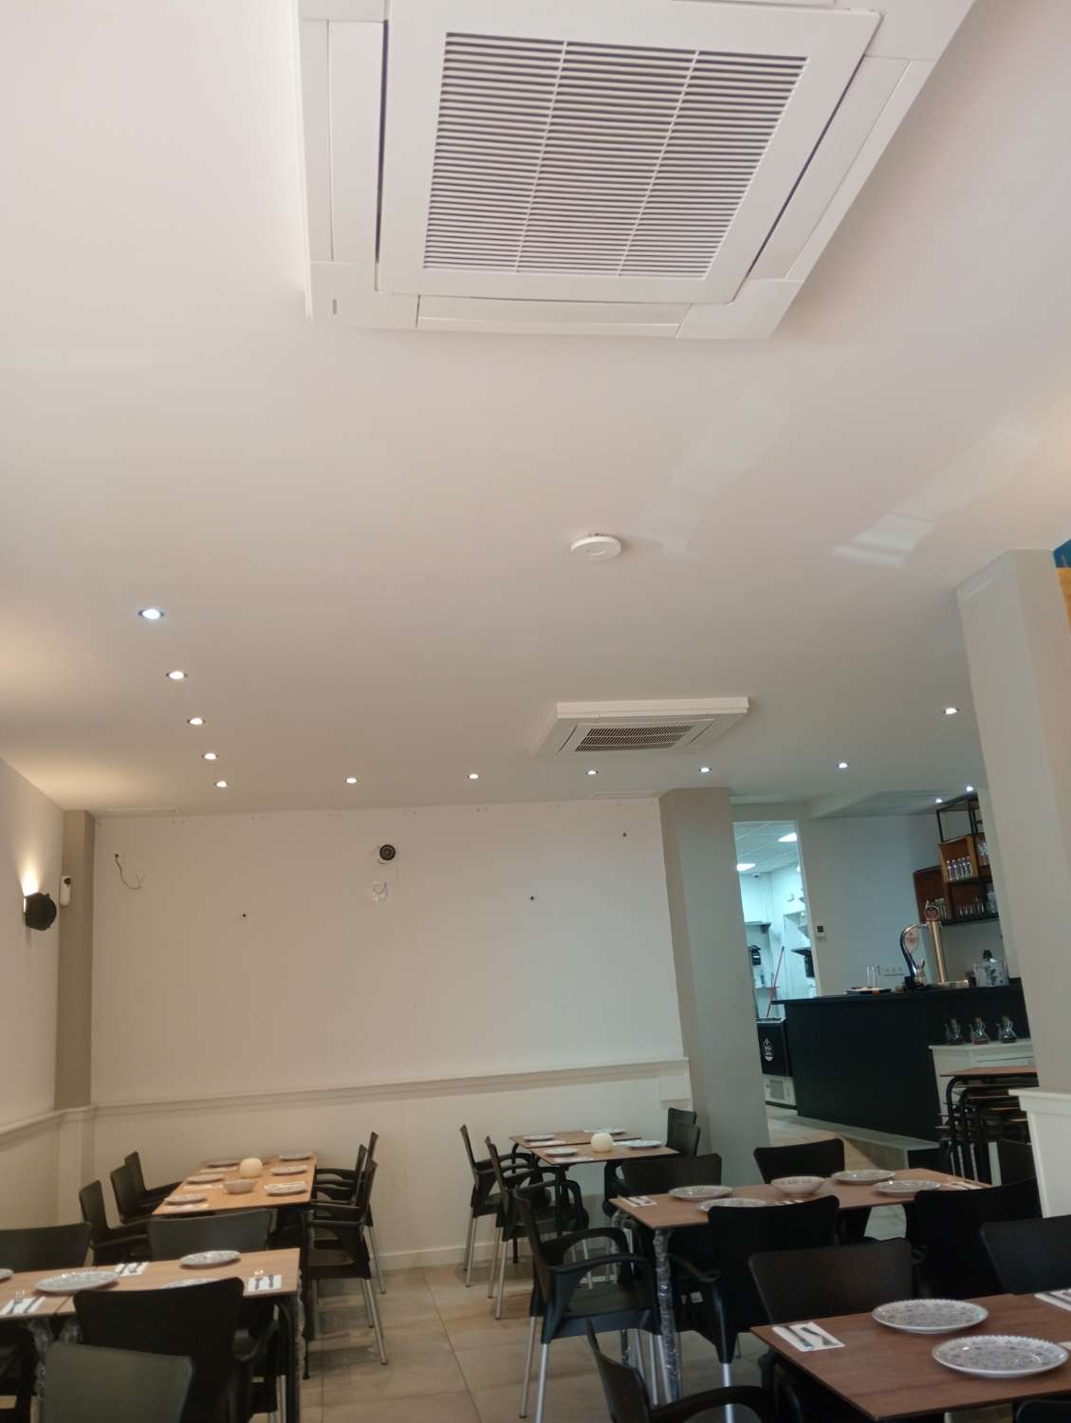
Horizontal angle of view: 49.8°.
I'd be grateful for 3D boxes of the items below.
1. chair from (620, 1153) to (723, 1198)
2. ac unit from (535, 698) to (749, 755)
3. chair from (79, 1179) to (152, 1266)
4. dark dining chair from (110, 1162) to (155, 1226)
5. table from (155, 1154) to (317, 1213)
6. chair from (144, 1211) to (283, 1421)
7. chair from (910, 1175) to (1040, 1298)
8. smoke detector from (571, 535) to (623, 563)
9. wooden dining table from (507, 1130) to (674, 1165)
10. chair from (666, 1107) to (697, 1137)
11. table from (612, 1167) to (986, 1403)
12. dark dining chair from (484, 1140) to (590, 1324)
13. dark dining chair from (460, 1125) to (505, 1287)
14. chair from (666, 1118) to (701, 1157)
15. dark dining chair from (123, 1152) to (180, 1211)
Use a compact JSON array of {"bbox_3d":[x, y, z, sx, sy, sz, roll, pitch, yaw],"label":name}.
[{"bbox_3d":[0.639,2.331,4.800,0.560,0.835,0.540,-3,-15,-5],"label":"chair"},{"bbox_3d":[0.503,0.105,6.110,0.956,0.077,0.956,-1,-15,-10],"label":"ac unit"},{"bbox_3d":[-1.808,2.653,5.396,0.560,0.855,0.570,-2,-15,-8],"label":"chair"},{"bbox_3d":[-2.065,2.925,6.308,0.540,0.835,0.560,-2,-15,-10],"label":"dark dining chair"},{"bbox_3d":[-1.536,2.903,6.184,0.702,0.731,2.094,-1,-15,-10],"label":"table"},{"bbox_3d":[-1.151,2.243,3.993,0.570,0.855,0.560,-1,-15,-10],"label":"chair"},{"bbox_3d":[1.503,2.053,3.976,0.560,0.835,0.540,-3,-15,-5],"label":"chair"},{"bbox_3d":[0.194,-0.523,3.681,0.159,0.040,0.159,-1,-15,-10],"label":"smoke detector"},{"bbox_3d":[0.329,2.926,6.764,0.702,0.731,1.403,-1,-15,-10],"label":"wooden dining table"},{"bbox_3d":[0.740,2.913,7.076,0.540,0.835,0.560,0,-15,-16],"label":"chair"},{"bbox_3d":[1.093,2.292,4.524,1.409,0.731,0.702,-1,-15,-10],"label":"table"},{"bbox_3d":[0.005,2.757,6.260,0.540,0.835,0.560,-2,-15,-8],"label":"dark dining chair"},{"bbox_3d":[-0.176,2.969,7.043,0.560,0.855,0.570,-2,-15,-6],"label":"dark dining chair"},{"bbox_3d":[0.657,2.726,6.327,0.540,0.835,0.560,0,-15,-15],"label":"chair"},{"bbox_3d":[-2.215,3.109,6.975,0.540,0.835,0.560,-2,-15,-10],"label":"dark dining chair"}]

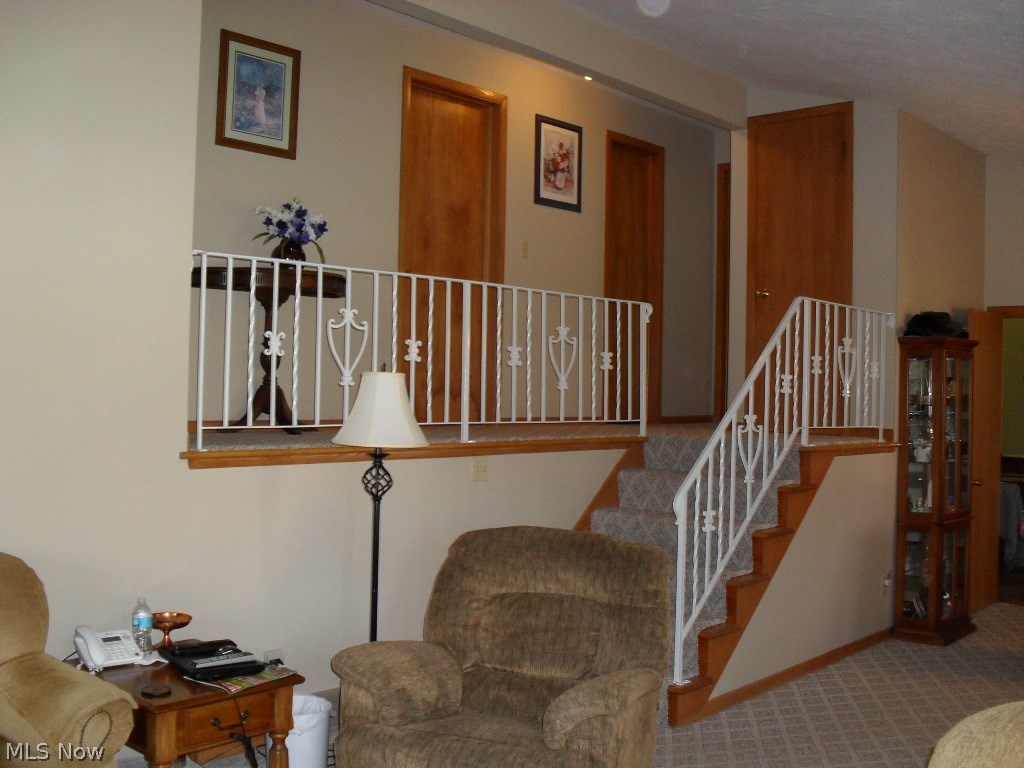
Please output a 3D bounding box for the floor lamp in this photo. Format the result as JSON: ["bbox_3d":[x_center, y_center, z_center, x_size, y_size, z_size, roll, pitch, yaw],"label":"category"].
[{"bbox_3d":[-0.544,0.688,4.143,0.385,1.510,0.385,1,0,0],"label":"floor lamp"}]

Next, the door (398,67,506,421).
[{"bbox_3d":[-0.368,-0.789,6.324,0.100,2.115,0.878,1,0,43],"label":"door"}]

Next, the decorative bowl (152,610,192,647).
[{"bbox_3d":[-1.211,0.875,3.640,0.175,0.115,0.175,1,0,0],"label":"decorative bowl"}]

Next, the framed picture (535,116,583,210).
[{"bbox_3d":[0.331,-1.485,7.013,0.025,0.593,0.488,1,0,43],"label":"framed picture"}]

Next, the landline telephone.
[{"bbox_3d":[-1.309,0.853,3.355,0.180,0.097,0.205,1,0,-29],"label":"landline telephone"}]

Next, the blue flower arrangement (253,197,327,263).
[{"bbox_3d":[-1.056,-0.725,4.937,0.320,0.335,0.350,1,0,0],"label":"blue flower arrangement"}]

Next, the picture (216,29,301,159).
[{"bbox_3d":[-1.279,-1.472,5.287,0.030,0.584,0.480,1,0,43],"label":"picture"}]

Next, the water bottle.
[{"bbox_3d":[-1.232,0.806,3.457,0.065,0.193,0.065,1,0,43],"label":"water bottle"}]

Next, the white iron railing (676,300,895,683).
[{"bbox_3d":[1.503,0.462,5.427,0.050,1.829,2.323,1,0,43],"label":"white iron railing"}]

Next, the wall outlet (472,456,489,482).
[{"bbox_3d":[-0.145,0.404,4.938,0.010,0.117,0.105,1,0,43],"label":"wall outlet"}]

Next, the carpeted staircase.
[{"bbox_3d":[0.738,0.903,5.335,1.018,1.221,1.192,1,0,43],"label":"carpeted staircase"}]

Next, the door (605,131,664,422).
[{"bbox_3d":[0.886,-0.760,7.703,0.100,2.100,0.735,1,0,43],"label":"door"}]

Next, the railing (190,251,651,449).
[{"bbox_3d":[-0.212,-0.105,5.043,0.045,0.777,2.991,1,0,43],"label":"railing"}]

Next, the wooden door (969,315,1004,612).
[{"bbox_3d":[3.169,0.506,6.945,0.040,2.010,0.610,1,0,43],"label":"wooden door"}]

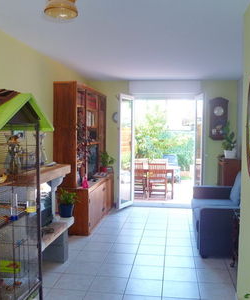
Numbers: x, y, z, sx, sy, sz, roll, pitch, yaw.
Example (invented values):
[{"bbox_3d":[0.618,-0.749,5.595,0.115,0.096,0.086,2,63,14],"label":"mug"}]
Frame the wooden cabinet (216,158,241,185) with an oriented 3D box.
[{"bbox_3d":[1.876,0.650,5.716,0.360,1.020,0.760,0,2,9],"label":"wooden cabinet"}]

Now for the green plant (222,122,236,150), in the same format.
[{"bbox_3d":[1.809,-0.232,5.638,0.240,0.500,0.240,0,2,9],"label":"green plant"}]

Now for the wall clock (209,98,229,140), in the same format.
[{"bbox_3d":[1.753,-0.574,6.026,0.365,0.810,0.150,0,2,9],"label":"wall clock"}]

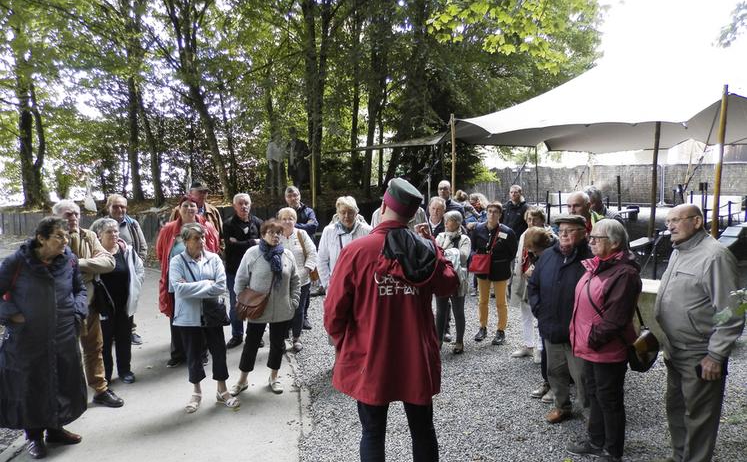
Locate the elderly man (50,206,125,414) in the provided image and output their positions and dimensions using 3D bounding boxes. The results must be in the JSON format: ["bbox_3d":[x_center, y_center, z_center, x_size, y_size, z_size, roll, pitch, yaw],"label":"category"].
[{"bbox_3d":[-2.442,0.592,4.589,0.450,1.720,0.530,4,6,38],"label":"elderly man"}]

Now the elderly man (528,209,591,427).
[{"bbox_3d":[1.558,0.679,4.357,0.550,1.641,0.400,3,6,35],"label":"elderly man"}]

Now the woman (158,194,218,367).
[{"bbox_3d":[-1.886,0.499,5.428,0.600,1.709,0.400,-2,5,-22],"label":"woman"}]

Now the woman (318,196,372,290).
[{"bbox_3d":[-0.213,0.518,5.070,0.560,1.700,0.380,0,5,-3],"label":"woman"}]

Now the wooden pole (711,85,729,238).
[{"bbox_3d":[5.733,-0.660,8.977,0.095,3.450,0.095,0,5,0],"label":"wooden pole"}]

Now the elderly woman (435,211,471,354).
[{"bbox_3d":[0.899,0.560,6.076,0.460,1.560,0.350,1,5,14],"label":"elderly woman"}]

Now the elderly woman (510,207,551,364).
[{"bbox_3d":[1.747,0.549,5.823,0.480,1.605,0.380,4,6,40],"label":"elderly woman"}]

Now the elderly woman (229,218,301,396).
[{"bbox_3d":[-0.988,0.672,4.828,0.550,1.553,0.380,-2,5,-20],"label":"elderly woman"}]

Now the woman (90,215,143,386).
[{"bbox_3d":[-2.455,0.616,5.173,0.500,1.570,0.360,-5,7,-43],"label":"woman"}]

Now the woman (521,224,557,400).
[{"bbox_3d":[1.532,0.713,4.742,0.420,1.491,0.480,-4,6,-42],"label":"woman"}]

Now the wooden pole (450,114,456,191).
[{"bbox_3d":[1.927,-1.009,12.961,0.085,3.450,0.085,0,5,0],"label":"wooden pole"}]

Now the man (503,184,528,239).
[{"bbox_3d":[2.227,0.173,8.473,0.500,1.770,0.350,2,5,18],"label":"man"}]

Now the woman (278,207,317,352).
[{"bbox_3d":[-0.869,0.533,6.021,0.480,1.591,0.360,-1,5,-14],"label":"woman"}]

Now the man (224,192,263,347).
[{"bbox_3d":[-1.486,0.445,6.212,0.530,1.730,0.380,-1,5,-14],"label":"man"}]

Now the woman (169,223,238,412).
[{"bbox_3d":[-1.440,0.708,4.533,0.520,1.546,0.380,-3,5,-29],"label":"woman"}]

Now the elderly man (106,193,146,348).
[{"bbox_3d":[-2.891,0.446,6.263,0.540,1.720,0.370,-3,6,-28],"label":"elderly man"}]

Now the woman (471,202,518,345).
[{"bbox_3d":[1.406,0.486,6.266,0.540,1.640,0.360,1,5,16],"label":"woman"}]

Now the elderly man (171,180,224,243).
[{"bbox_3d":[-2.053,0.381,6.257,0.570,1.850,0.380,-1,5,-16],"label":"elderly man"}]

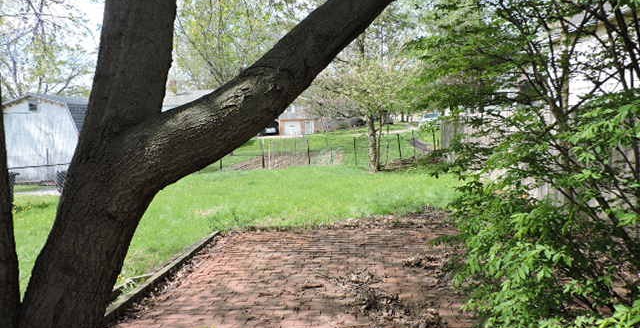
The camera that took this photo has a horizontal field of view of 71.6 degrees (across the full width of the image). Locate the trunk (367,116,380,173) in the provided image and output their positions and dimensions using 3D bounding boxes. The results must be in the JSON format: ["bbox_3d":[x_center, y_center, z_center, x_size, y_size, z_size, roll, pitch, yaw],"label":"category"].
[{"bbox_3d":[2.074,-0.783,17.200,0.480,2.300,0.420,-1,6,0],"label":"trunk"}]

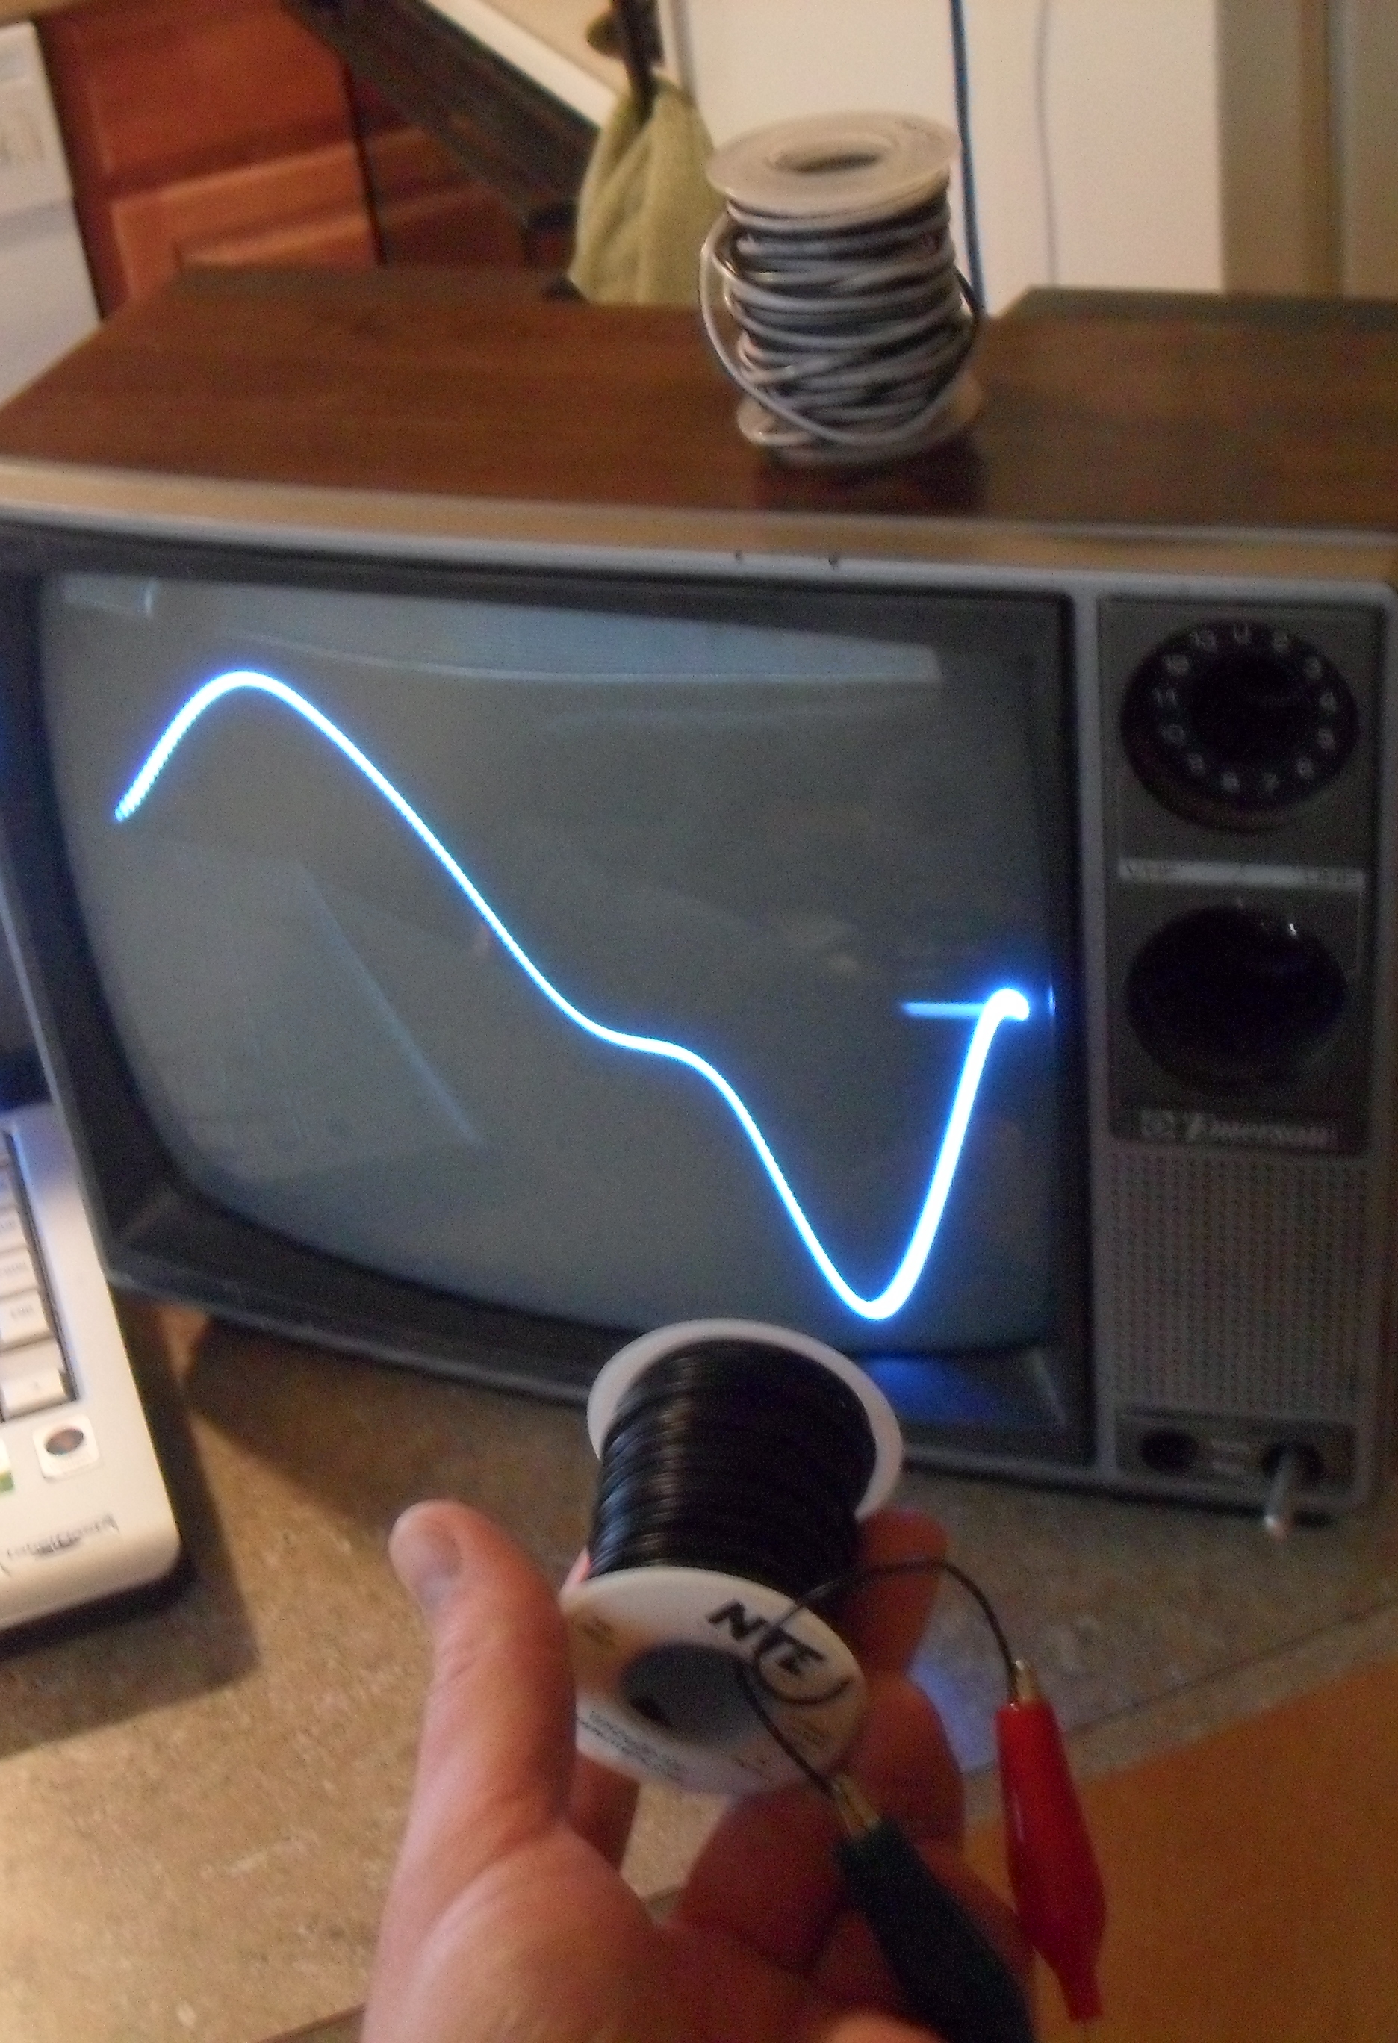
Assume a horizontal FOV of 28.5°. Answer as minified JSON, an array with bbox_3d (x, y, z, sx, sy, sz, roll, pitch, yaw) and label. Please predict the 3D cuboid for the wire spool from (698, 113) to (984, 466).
[{"bbox_3d":[0.036,-0.178,0.668,0.063,0.064,0.062,-7,35,0],"label":"wire spool"}]

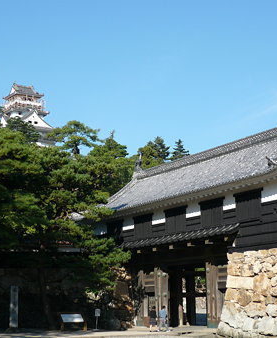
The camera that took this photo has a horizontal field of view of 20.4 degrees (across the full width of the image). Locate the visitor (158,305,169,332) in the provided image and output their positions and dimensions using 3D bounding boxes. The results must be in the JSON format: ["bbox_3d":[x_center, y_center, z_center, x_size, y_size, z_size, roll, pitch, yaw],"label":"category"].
[{"bbox_3d":[1.585,9.523,48.884,0.520,1.640,0.420,-4,-11,20],"label":"visitor"}]

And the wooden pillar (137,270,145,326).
[{"bbox_3d":[0.181,8.954,53.646,0.450,4.000,0.500,6,-12,-28],"label":"wooden pillar"}]

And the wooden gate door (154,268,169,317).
[{"bbox_3d":[1.570,8.466,51.393,0.600,4.150,0.720,6,-12,-28],"label":"wooden gate door"}]

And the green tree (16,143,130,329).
[{"bbox_3d":[-4.297,4.376,51.554,7.800,12.450,7.600,0,-10,0],"label":"green tree"}]

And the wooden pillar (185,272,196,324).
[{"bbox_3d":[3.650,8.921,53.467,0.450,3.900,0.450,6,-12,-28],"label":"wooden pillar"}]

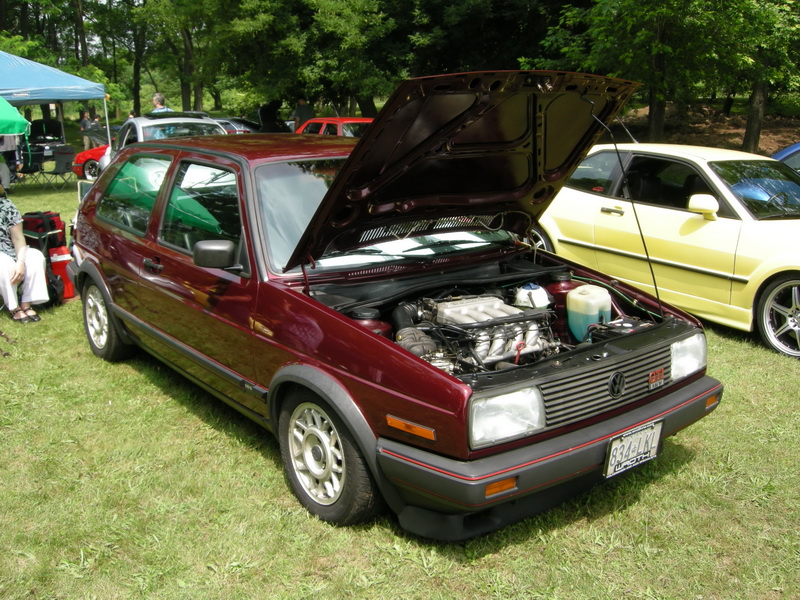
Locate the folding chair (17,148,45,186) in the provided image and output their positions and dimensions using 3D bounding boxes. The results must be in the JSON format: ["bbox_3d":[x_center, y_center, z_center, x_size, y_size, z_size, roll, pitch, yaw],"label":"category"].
[{"bbox_3d":[-7.417,-2.639,16.700,0.640,0.840,0.540,-7,16,-28],"label":"folding chair"}]

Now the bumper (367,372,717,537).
[{"bbox_3d":[0.683,0.559,3.242,1.660,0.360,0.450,-10,18,-37],"label":"bumper"}]

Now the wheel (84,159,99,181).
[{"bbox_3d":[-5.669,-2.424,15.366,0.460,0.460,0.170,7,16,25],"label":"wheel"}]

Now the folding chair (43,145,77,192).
[{"bbox_3d":[-5.848,-2.295,14.186,0.500,0.800,0.460,8,16,30],"label":"folding chair"}]

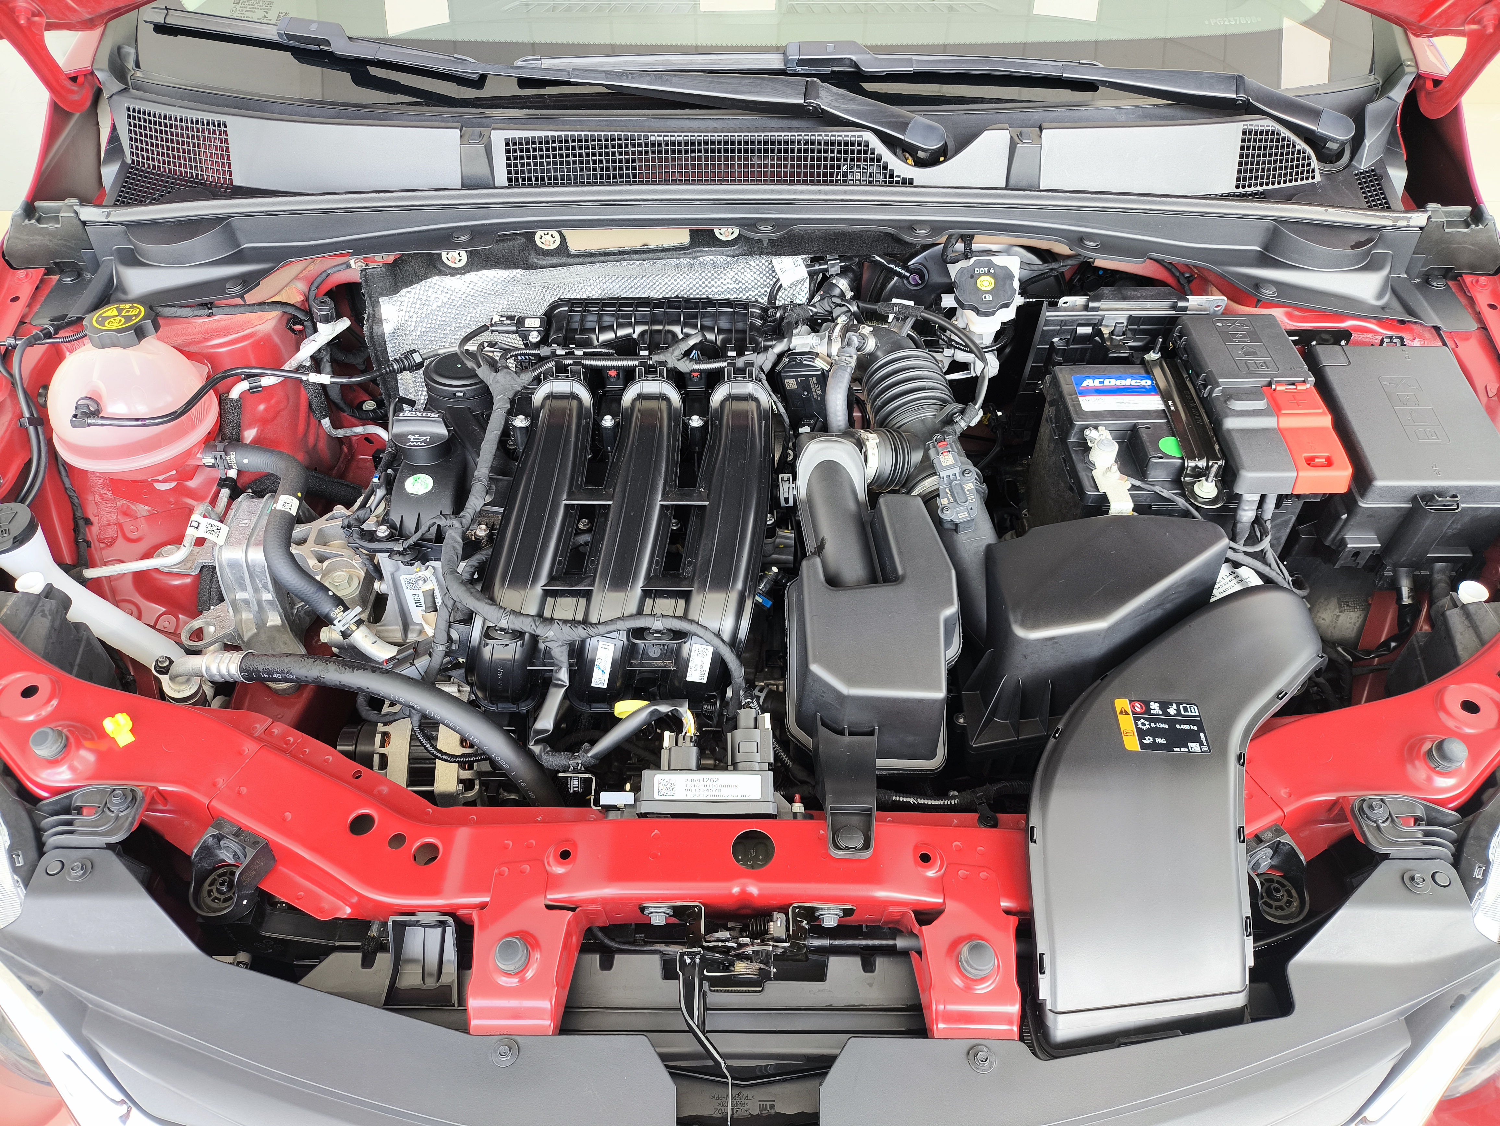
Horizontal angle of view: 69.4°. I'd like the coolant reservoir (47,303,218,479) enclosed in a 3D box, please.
[{"bbox_3d":[-0.620,-0.162,1.092,0.160,0.178,0.160,0,48,0],"label":"coolant reservoir"}]

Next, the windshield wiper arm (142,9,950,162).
[{"bbox_3d":[-0.221,-0.506,1.101,0.860,0.050,0.075,11,77,5],"label":"windshield wiper arm"}]

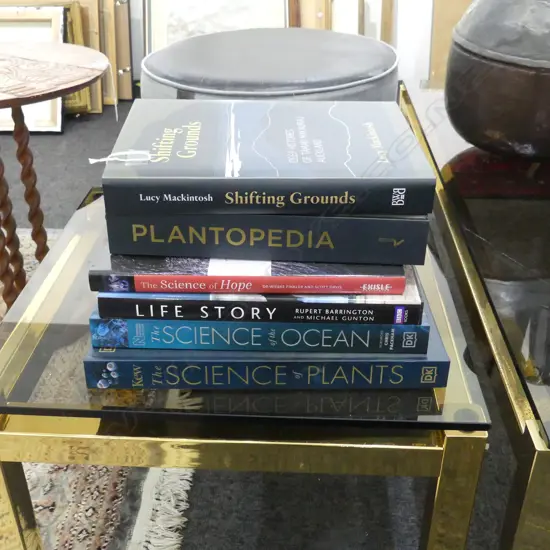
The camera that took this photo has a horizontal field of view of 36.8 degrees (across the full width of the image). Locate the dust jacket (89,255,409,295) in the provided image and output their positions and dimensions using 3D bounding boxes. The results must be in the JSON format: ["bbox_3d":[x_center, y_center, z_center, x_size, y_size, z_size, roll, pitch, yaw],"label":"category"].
[{"bbox_3d":[-0.021,-0.045,0.766,0.256,0.018,0.213,1,29,0],"label":"dust jacket"}]

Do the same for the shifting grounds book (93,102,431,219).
[{"bbox_3d":[-0.006,-0.112,0.753,0.265,0.032,0.203,0,29,-1],"label":"shifting grounds book"}]

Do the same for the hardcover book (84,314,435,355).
[{"bbox_3d":[-0.010,-0.006,0.786,0.280,0.028,0.235,1,29,1],"label":"hardcover book"}]

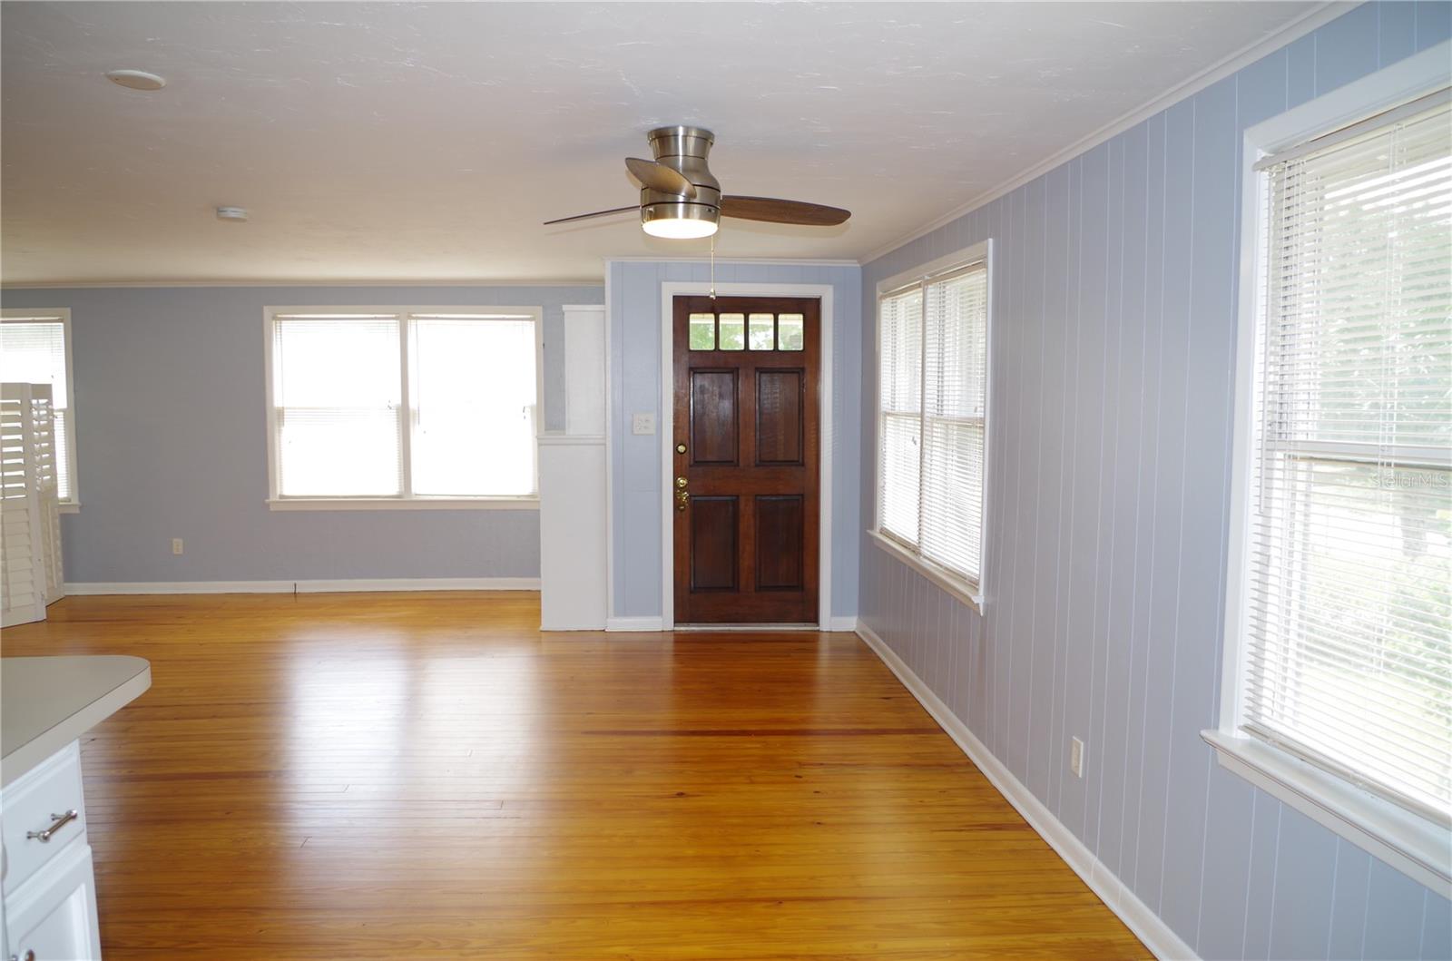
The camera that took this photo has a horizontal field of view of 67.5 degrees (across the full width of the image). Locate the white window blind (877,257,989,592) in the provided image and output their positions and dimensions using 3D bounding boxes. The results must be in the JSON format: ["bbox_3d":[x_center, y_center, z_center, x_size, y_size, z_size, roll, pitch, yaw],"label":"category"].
[{"bbox_3d":[0.966,-0.303,5.316,0.050,1.350,1.920,0,5,-5],"label":"white window blind"}]

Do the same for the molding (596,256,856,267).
[{"bbox_3d":[0.036,-1.329,6.578,1.590,0.045,0.040,0,5,-5],"label":"molding"}]

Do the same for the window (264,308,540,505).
[{"bbox_3d":[-2.376,-0.547,8.021,1.980,1.460,0.100,0,5,-5],"label":"window"}]

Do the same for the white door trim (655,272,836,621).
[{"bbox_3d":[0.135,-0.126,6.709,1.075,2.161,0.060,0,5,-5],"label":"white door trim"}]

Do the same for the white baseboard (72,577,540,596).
[{"bbox_3d":[-3.099,0.800,8.064,3.470,0.090,0.020,0,5,-5],"label":"white baseboard"}]

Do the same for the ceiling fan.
[{"bbox_3d":[-0.079,-0.904,3.276,1.040,0.320,1.065,0,5,-5],"label":"ceiling fan"}]

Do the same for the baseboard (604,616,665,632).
[{"bbox_3d":[-0.562,0.899,6.727,0.345,0.087,0.020,0,5,-5],"label":"baseboard"}]

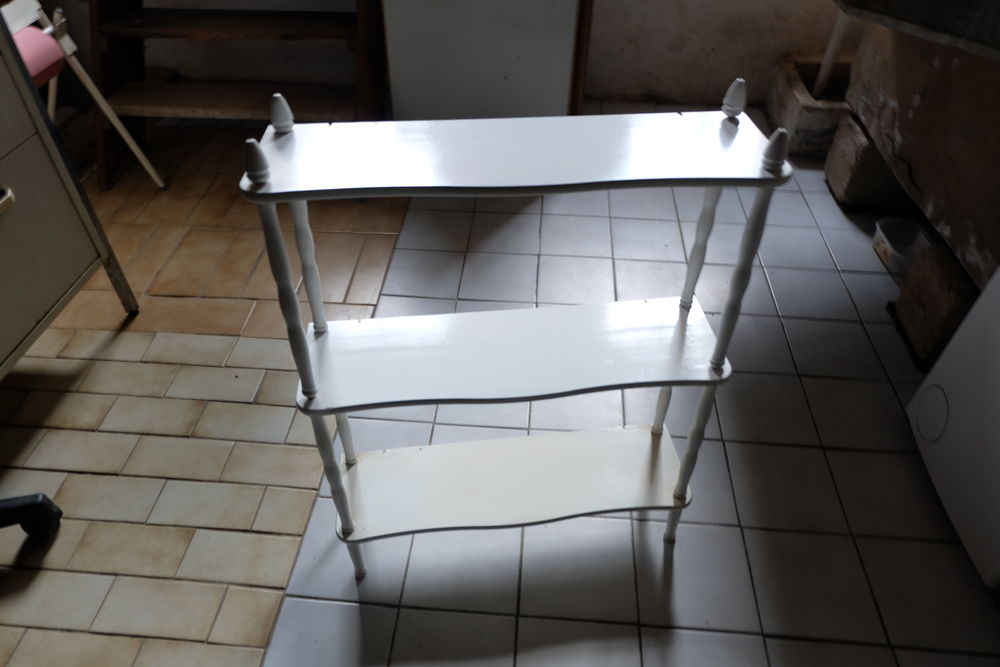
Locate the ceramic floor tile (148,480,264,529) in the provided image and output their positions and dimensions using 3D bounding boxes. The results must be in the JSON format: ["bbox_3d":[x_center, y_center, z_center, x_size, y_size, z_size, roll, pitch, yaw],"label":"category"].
[{"bbox_3d":[-0.560,0.332,1.282,0.199,0.009,0.096,3,43,4],"label":"ceramic floor tile"}]

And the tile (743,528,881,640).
[{"bbox_3d":[0.543,0.440,1.167,0.198,0.009,0.198,3,43,4],"label":"tile"}]

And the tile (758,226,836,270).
[{"bbox_3d":[0.822,-0.241,1.880,0.199,0.009,0.199,3,44,3],"label":"tile"}]

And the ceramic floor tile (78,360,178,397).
[{"bbox_3d":[-0.840,0.105,1.511,0.198,0.009,0.097,3,44,3],"label":"ceramic floor tile"}]

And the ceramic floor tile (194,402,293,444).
[{"bbox_3d":[-0.543,0.193,1.421,0.198,0.009,0.097,3,44,3],"label":"ceramic floor tile"}]

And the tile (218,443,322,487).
[{"bbox_3d":[-0.448,0.265,1.336,0.197,0.010,0.097,3,44,3],"label":"tile"}]

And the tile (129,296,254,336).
[{"bbox_3d":[-0.772,-0.043,1.681,0.281,0.009,0.130,3,43,4],"label":"tile"}]

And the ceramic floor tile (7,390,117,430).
[{"bbox_3d":[-0.942,0.170,1.444,0.198,0.009,0.097,3,44,3],"label":"ceramic floor tile"}]

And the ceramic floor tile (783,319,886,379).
[{"bbox_3d":[0.795,0.039,1.596,0.194,0.010,0.194,3,44,3],"label":"ceramic floor tile"}]

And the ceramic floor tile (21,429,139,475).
[{"bbox_3d":[-0.854,0.248,1.370,0.197,0.010,0.093,3,44,3],"label":"ceramic floor tile"}]

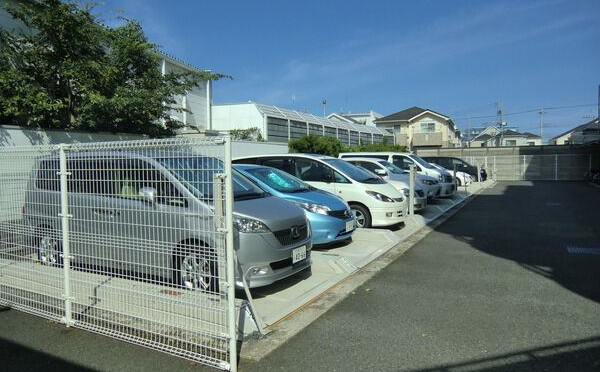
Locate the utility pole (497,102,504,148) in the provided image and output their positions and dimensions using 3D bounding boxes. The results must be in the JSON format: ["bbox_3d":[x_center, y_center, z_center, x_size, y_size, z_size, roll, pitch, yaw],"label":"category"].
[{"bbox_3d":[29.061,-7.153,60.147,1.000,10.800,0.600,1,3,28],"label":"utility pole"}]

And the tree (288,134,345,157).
[{"bbox_3d":[0.738,-0.862,19.242,2.000,2.900,3.000,1,3,28],"label":"tree"}]

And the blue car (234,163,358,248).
[{"bbox_3d":[-0.898,0.326,8.257,4.100,1.525,1.700,1,4,28],"label":"blue car"}]

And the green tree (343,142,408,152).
[{"bbox_3d":[4.870,-1.216,26.890,1.700,2.750,11.500,1,3,28],"label":"green tree"}]

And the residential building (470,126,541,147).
[{"bbox_3d":[33.593,-5.990,68.004,11.800,7.600,9.000,1,3,28],"label":"residential building"}]

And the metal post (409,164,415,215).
[{"bbox_3d":[2.865,0.090,10.691,0.120,1.360,0.120,1,3,28],"label":"metal post"}]

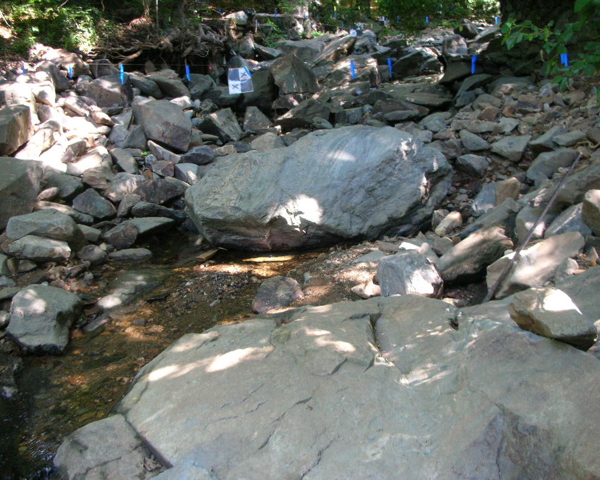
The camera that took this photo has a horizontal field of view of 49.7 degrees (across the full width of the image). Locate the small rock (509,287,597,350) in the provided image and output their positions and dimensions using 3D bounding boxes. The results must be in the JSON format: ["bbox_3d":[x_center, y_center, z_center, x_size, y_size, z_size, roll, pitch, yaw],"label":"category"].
[{"bbox_3d":[1.012,0.312,2.600,0.321,0.199,0.240,9,22,23],"label":"small rock"}]

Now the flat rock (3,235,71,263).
[{"bbox_3d":[-1.909,0.059,4.700,0.431,0.130,0.340,3,20,8],"label":"flat rock"}]

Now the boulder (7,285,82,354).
[{"bbox_3d":[-1.204,0.372,3.050,0.310,0.200,0.280,-11,22,-22],"label":"boulder"}]

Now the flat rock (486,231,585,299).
[{"bbox_3d":[1.418,0.141,3.900,0.586,0.334,0.360,-10,22,-26],"label":"flat rock"}]

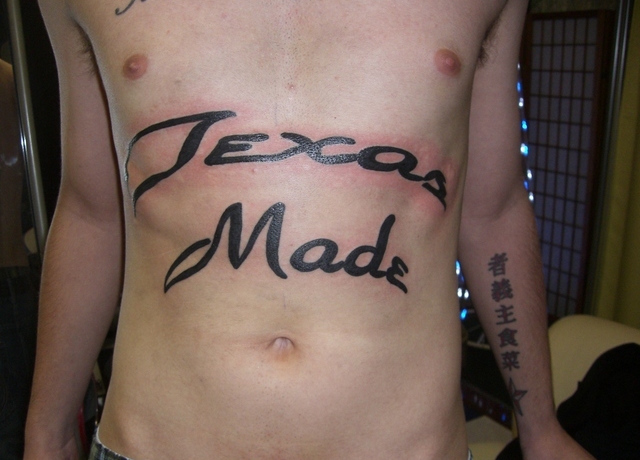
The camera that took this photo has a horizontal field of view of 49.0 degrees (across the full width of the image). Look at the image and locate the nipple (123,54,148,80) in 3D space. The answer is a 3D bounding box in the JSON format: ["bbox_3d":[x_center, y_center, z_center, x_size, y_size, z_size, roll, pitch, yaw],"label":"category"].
[{"bbox_3d":[-0.144,-0.127,0.550,0.021,0.020,0.008,5,16,16],"label":"nipple"}]

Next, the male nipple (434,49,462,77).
[{"bbox_3d":[0.101,-0.131,0.550,0.022,0.021,0.008,-5,16,-16],"label":"male nipple"}]

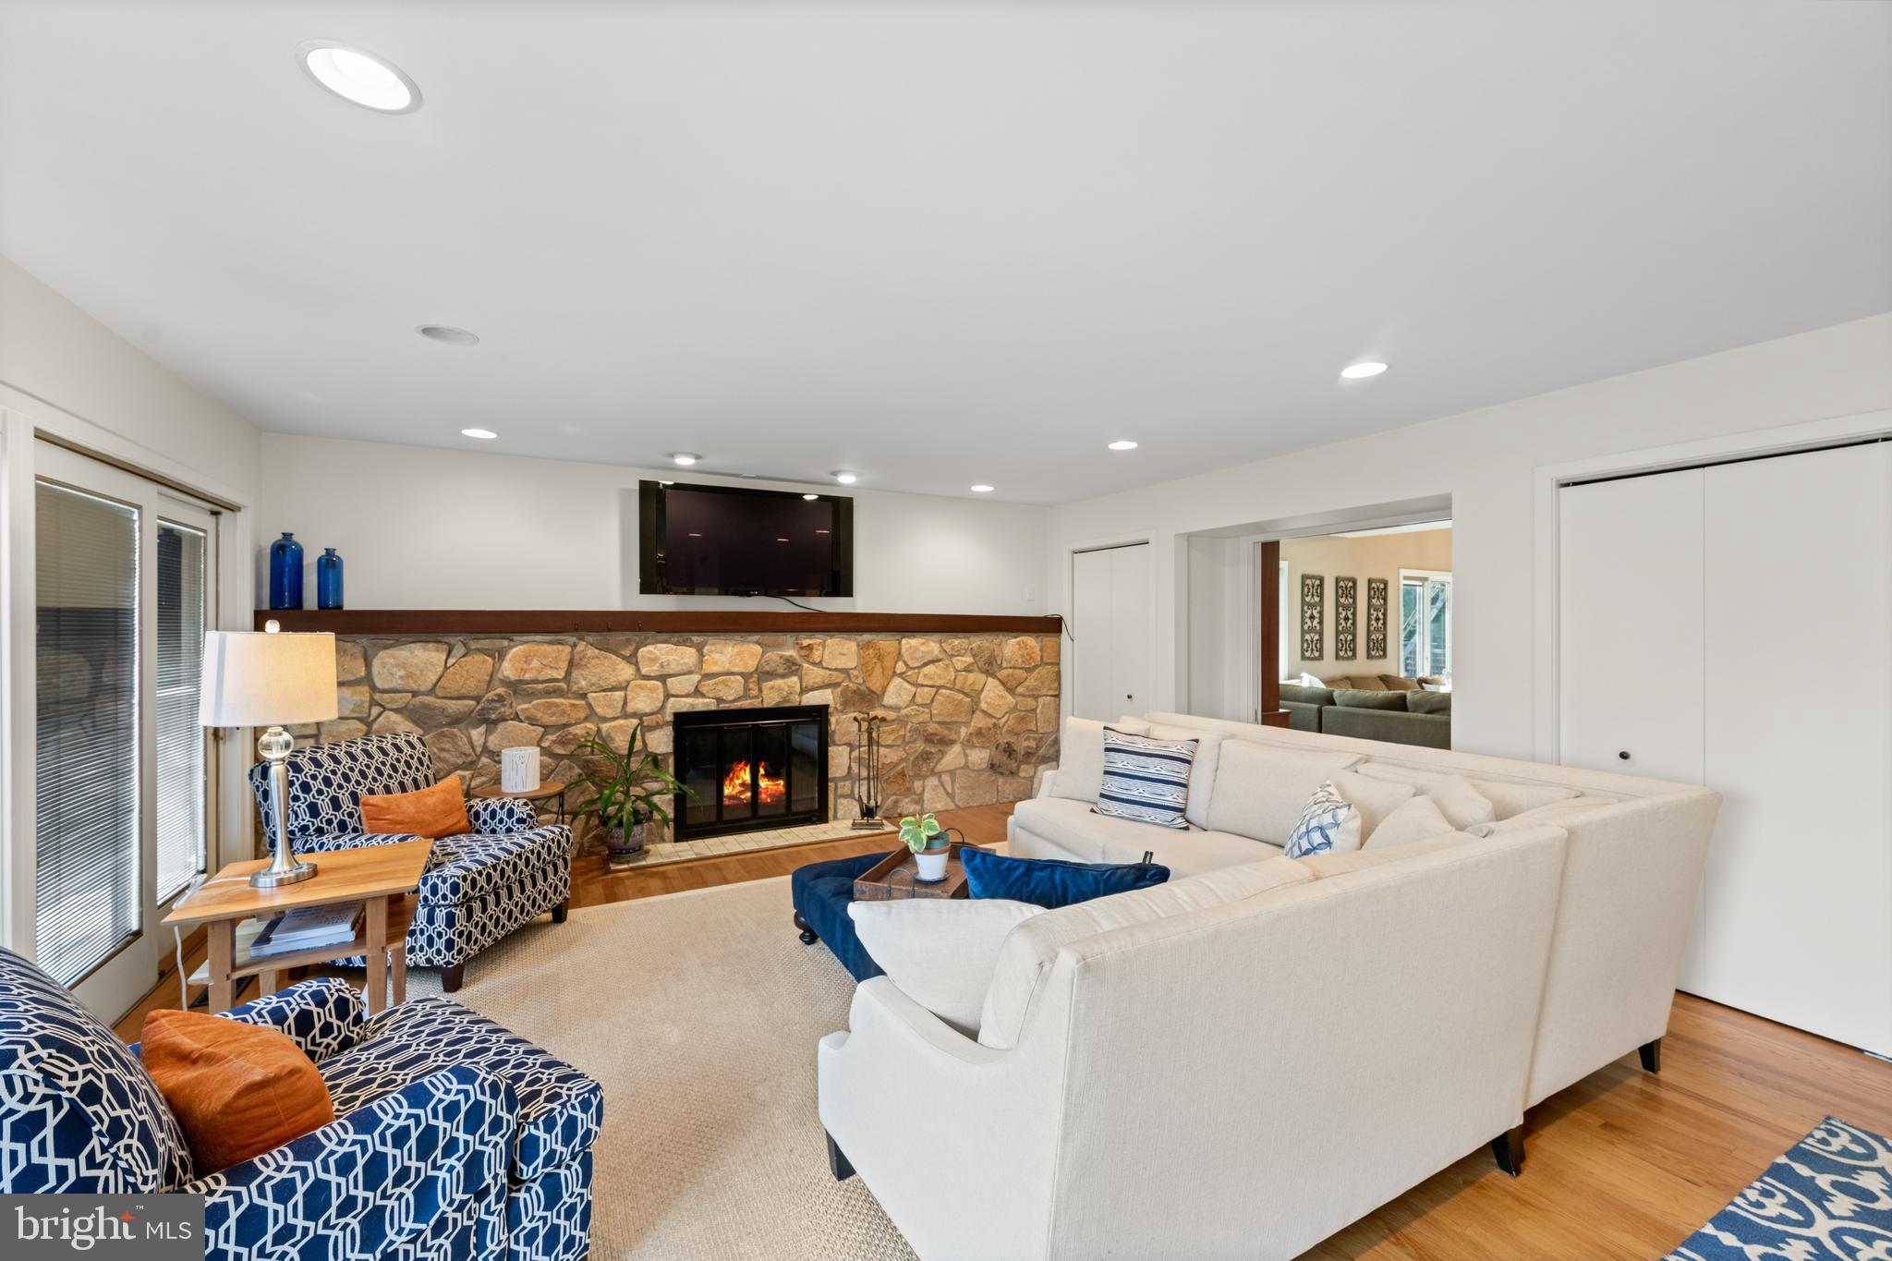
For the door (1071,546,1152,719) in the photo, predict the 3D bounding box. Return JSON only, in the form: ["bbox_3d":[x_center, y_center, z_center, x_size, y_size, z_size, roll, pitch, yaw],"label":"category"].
[{"bbox_3d":[1.269,0.389,5.700,0.040,2.000,0.860,0,0,-28],"label":"door"}]

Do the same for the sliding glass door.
[{"bbox_3d":[-3.132,0.400,2.883,0.090,1.990,1.520,0,0,-28],"label":"sliding glass door"}]

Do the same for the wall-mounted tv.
[{"bbox_3d":[-1.294,-0.589,4.955,1.420,0.722,0.100,0,0,-28],"label":"wall-mounted tv"}]

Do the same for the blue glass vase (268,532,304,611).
[{"bbox_3d":[-3.442,-0.304,3.845,0.126,0.410,0.126,0,0,-28],"label":"blue glass vase"}]

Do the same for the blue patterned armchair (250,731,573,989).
[{"bbox_3d":[-2.282,0.954,3.220,0.880,0.890,0.750,0,0,5],"label":"blue patterned armchair"}]

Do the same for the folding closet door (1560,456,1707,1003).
[{"bbox_3d":[2.764,0.387,2.973,0.040,2.000,0.460,0,0,-28],"label":"folding closet door"}]

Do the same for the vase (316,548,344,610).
[{"bbox_3d":[-3.279,-0.266,3.932,0.105,0.334,0.105,0,0,-28],"label":"vase"}]

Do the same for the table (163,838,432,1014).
[{"bbox_3d":[-1.973,1.085,2.320,0.555,0.630,0.570,0,0,-28],"label":"table"}]

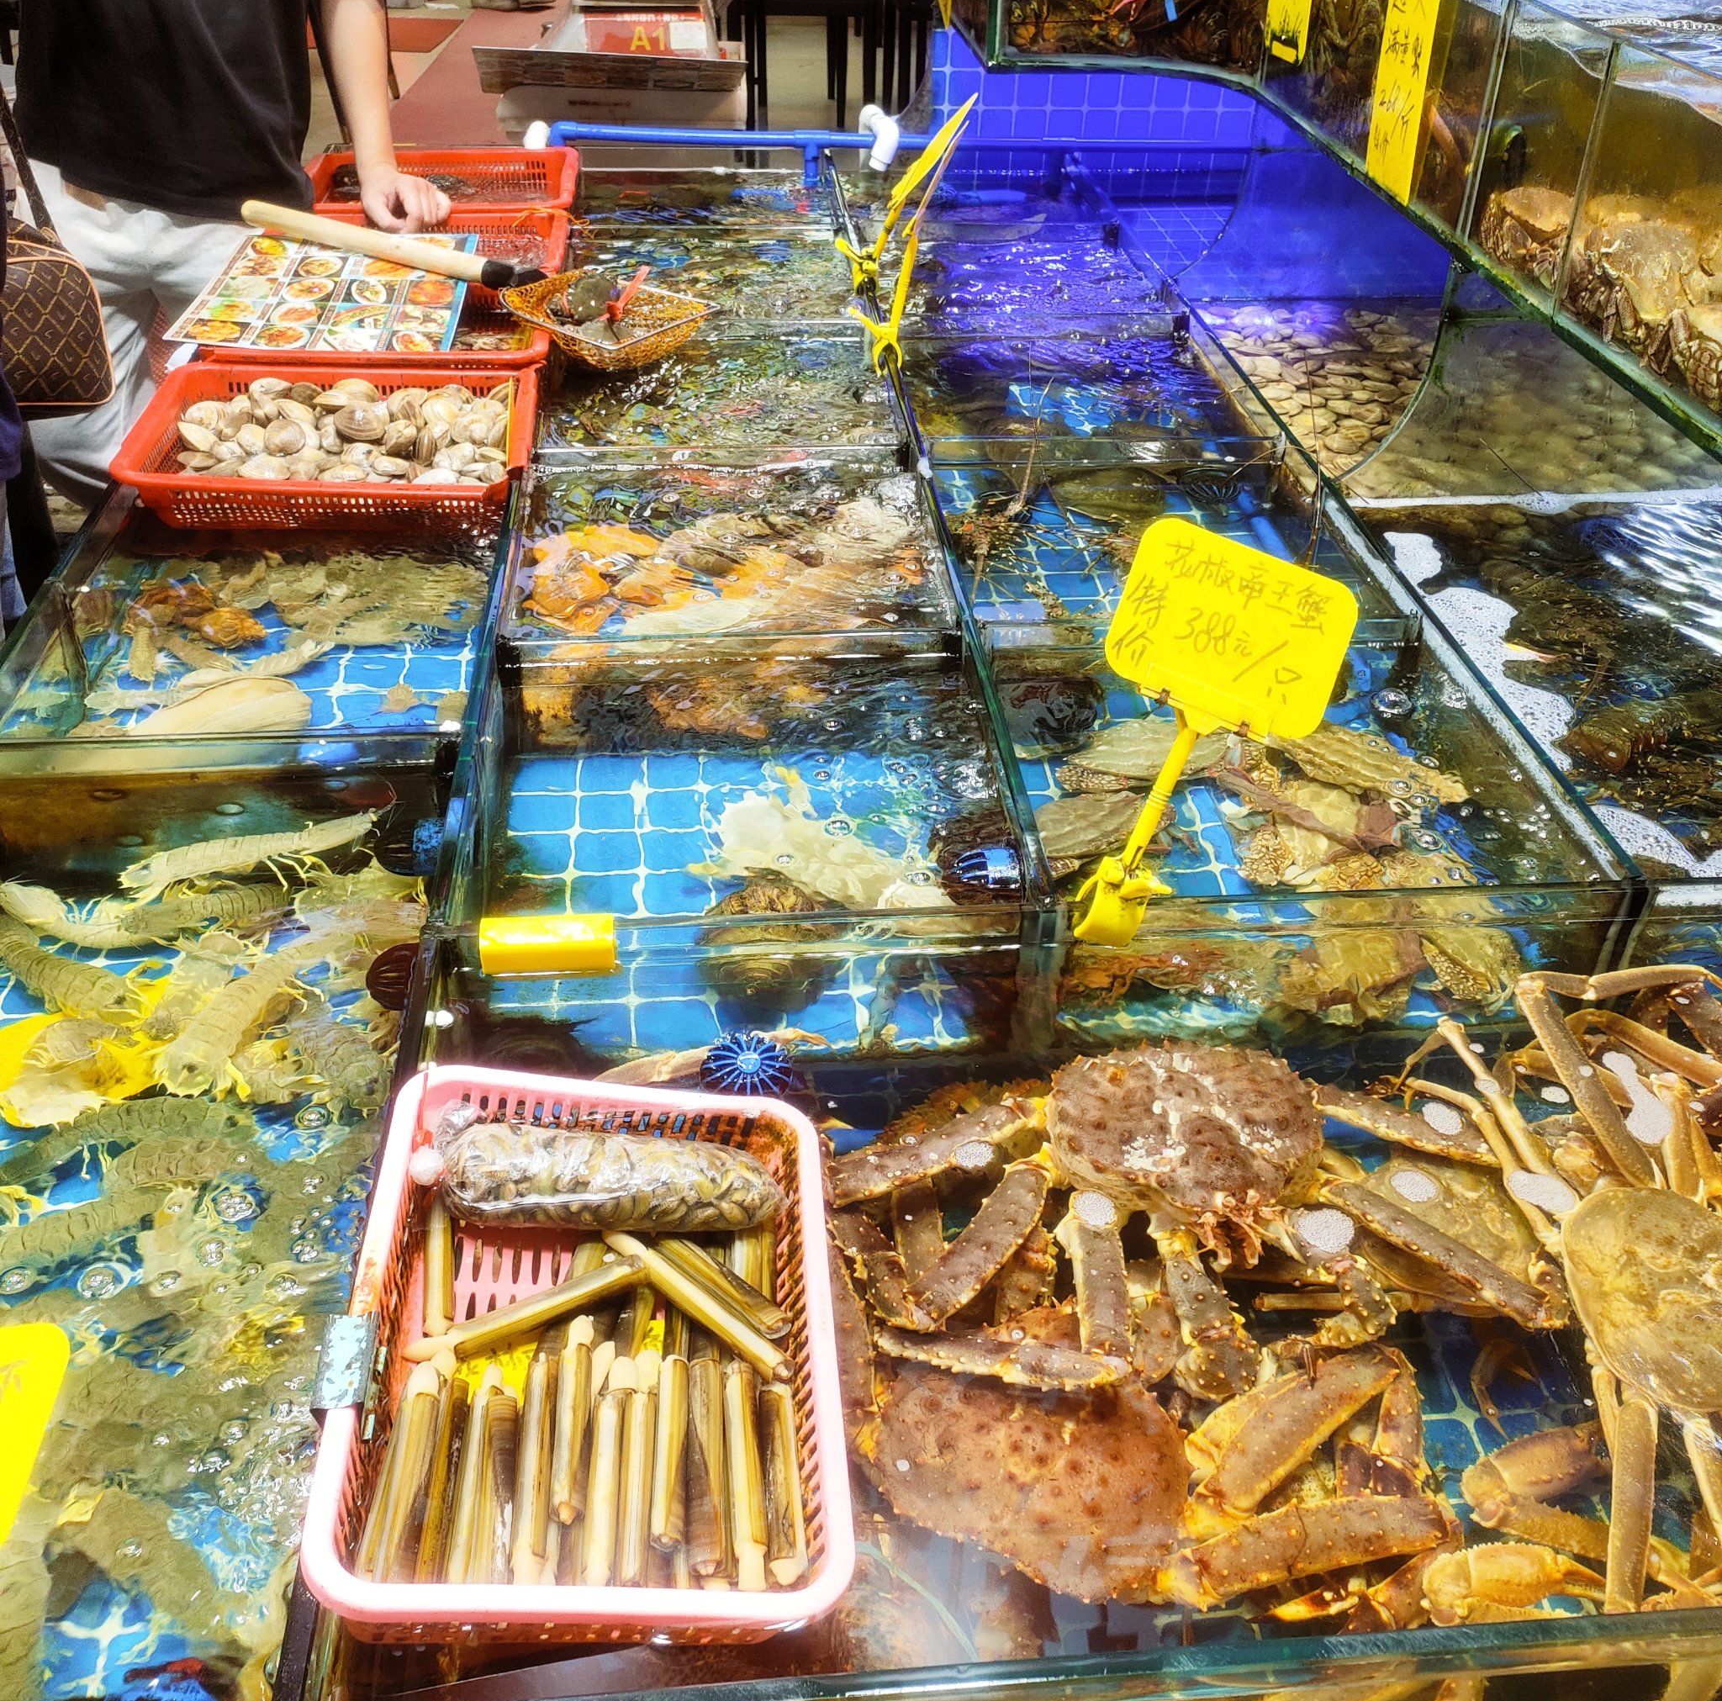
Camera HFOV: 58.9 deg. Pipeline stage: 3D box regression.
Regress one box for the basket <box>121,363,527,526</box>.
[{"bbox_3d":[-0.545,-0.425,1.611,0.385,0.090,0.330,-2,38,-5],"label":"basket"}]

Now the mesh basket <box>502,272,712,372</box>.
[{"bbox_3d":[-0.303,-0.617,1.824,0.175,0.090,0.225,-30,48,-34],"label":"mesh basket"}]

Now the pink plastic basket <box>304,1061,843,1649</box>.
[{"bbox_3d":[-0.138,0.261,0.792,0.242,0.090,0.305,6,37,-11],"label":"pink plastic basket"}]

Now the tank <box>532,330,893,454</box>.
[{"bbox_3d":[-0.161,-0.442,1.781,0.400,0.230,0.385,-2,38,-5],"label":"tank"}]

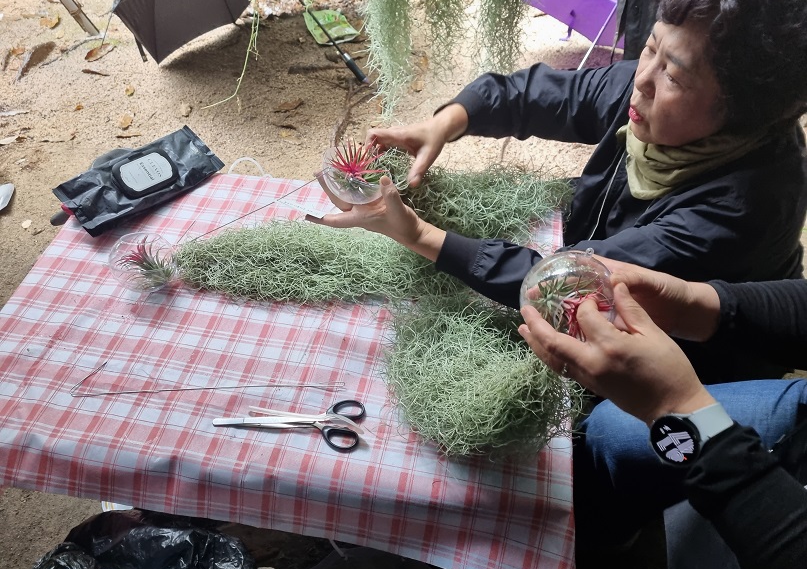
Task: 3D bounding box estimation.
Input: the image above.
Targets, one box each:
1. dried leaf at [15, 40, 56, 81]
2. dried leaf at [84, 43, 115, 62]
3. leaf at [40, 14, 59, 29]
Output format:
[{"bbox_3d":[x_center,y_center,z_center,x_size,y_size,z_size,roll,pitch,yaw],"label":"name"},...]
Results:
[{"bbox_3d":[-1.333,-0.811,2.195,0.110,0.040,0.250,4,47,1],"label":"dried leaf"},{"bbox_3d":[-1.135,-0.866,2.263,0.075,0.030,0.120,33,54,26],"label":"dried leaf"},{"bbox_3d":[-1.421,-1.056,2.433,0.085,0.030,0.075,-28,54,-26],"label":"leaf"}]

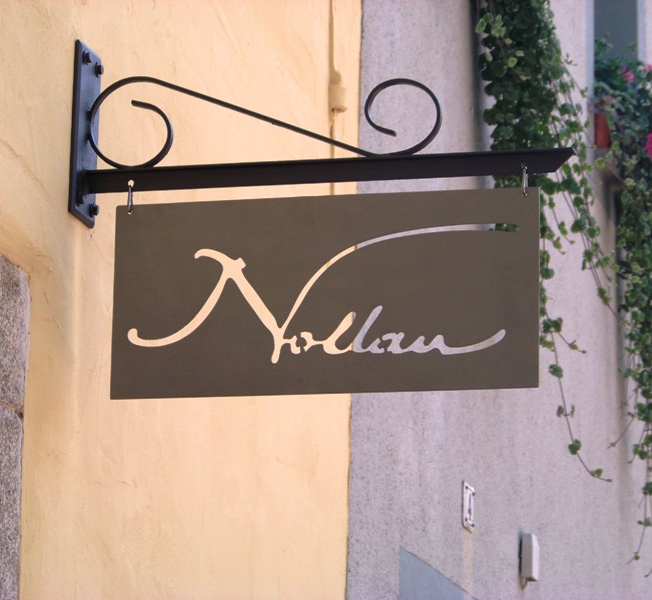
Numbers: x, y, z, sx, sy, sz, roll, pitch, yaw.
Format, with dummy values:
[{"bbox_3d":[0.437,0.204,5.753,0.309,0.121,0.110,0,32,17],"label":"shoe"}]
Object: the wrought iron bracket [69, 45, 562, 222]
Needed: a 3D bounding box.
[{"bbox_3d":[-0.005,-0.263,5.057,0.747,0.256,0.089,-2,-13,14],"label":"wrought iron bracket"}]

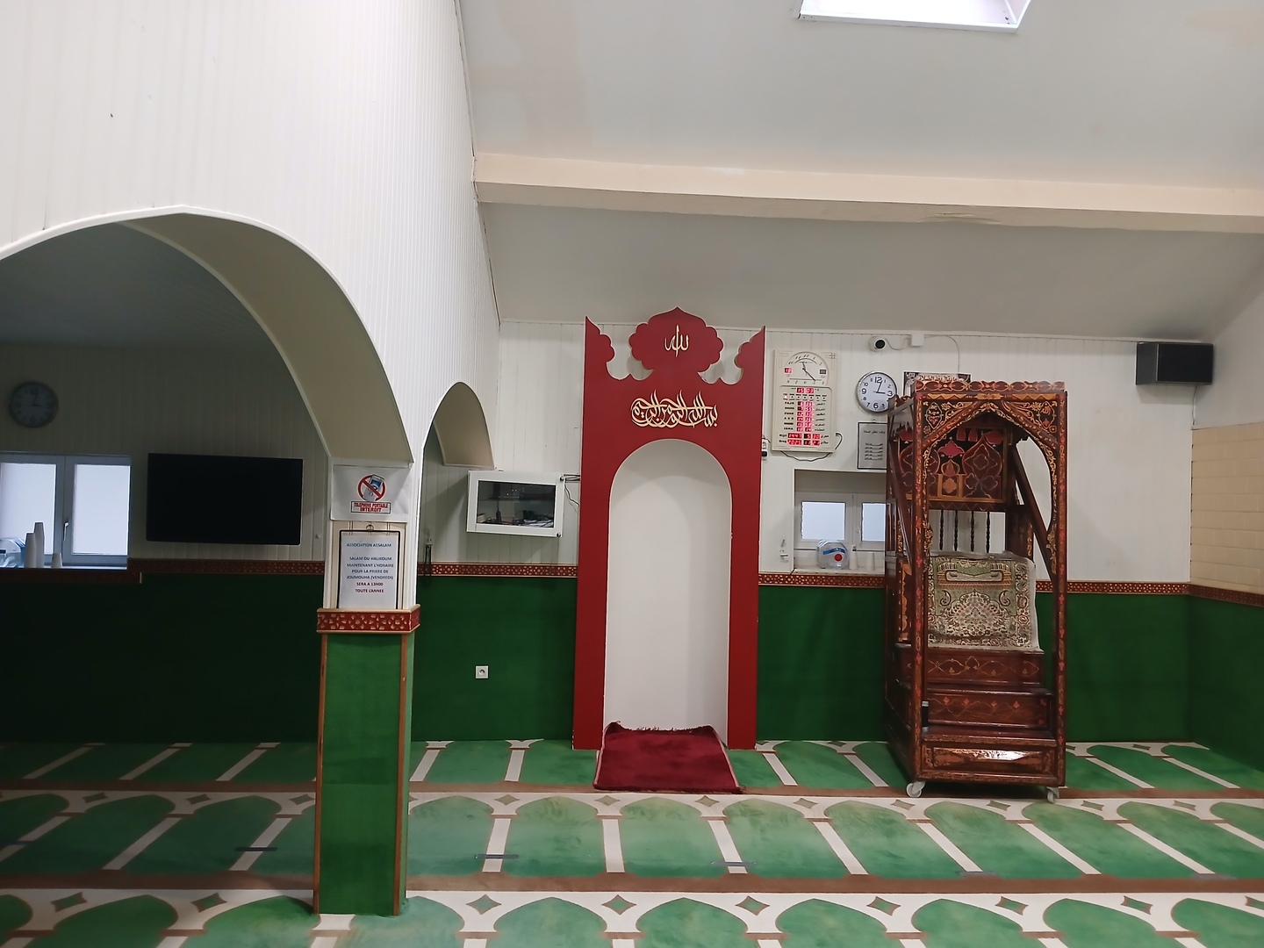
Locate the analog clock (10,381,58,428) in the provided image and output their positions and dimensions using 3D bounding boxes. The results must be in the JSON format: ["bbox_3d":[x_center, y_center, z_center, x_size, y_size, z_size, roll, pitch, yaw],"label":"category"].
[{"bbox_3d":[-3.759,-0.433,5.965,0.290,0.290,0.045,2,-1,-4],"label":"analog clock"}]

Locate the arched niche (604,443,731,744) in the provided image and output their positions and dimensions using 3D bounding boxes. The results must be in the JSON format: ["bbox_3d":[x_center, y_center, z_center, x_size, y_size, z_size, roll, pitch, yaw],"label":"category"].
[{"bbox_3d":[0.233,0.774,6.251,0.793,1.970,0.380,2,-1,-3],"label":"arched niche"}]

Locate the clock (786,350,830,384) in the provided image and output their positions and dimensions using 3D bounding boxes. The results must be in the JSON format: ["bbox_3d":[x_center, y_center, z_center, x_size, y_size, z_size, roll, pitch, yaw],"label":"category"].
[{"bbox_3d":[1.177,-0.709,6.339,0.285,0.225,0.050,2,-1,-4],"label":"clock"}]

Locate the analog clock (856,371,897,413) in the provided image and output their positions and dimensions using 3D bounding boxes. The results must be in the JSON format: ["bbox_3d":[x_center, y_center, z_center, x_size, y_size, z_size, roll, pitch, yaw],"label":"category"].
[{"bbox_3d":[1.642,-0.545,6.379,0.270,0.270,0.045,2,-1,-4],"label":"analog clock"}]

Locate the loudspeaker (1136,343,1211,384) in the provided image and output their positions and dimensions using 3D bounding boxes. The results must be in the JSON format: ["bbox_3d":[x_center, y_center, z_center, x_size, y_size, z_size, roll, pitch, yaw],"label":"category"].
[{"bbox_3d":[3.693,-0.737,6.451,0.384,0.250,0.220,2,-1,-4],"label":"loudspeaker"}]

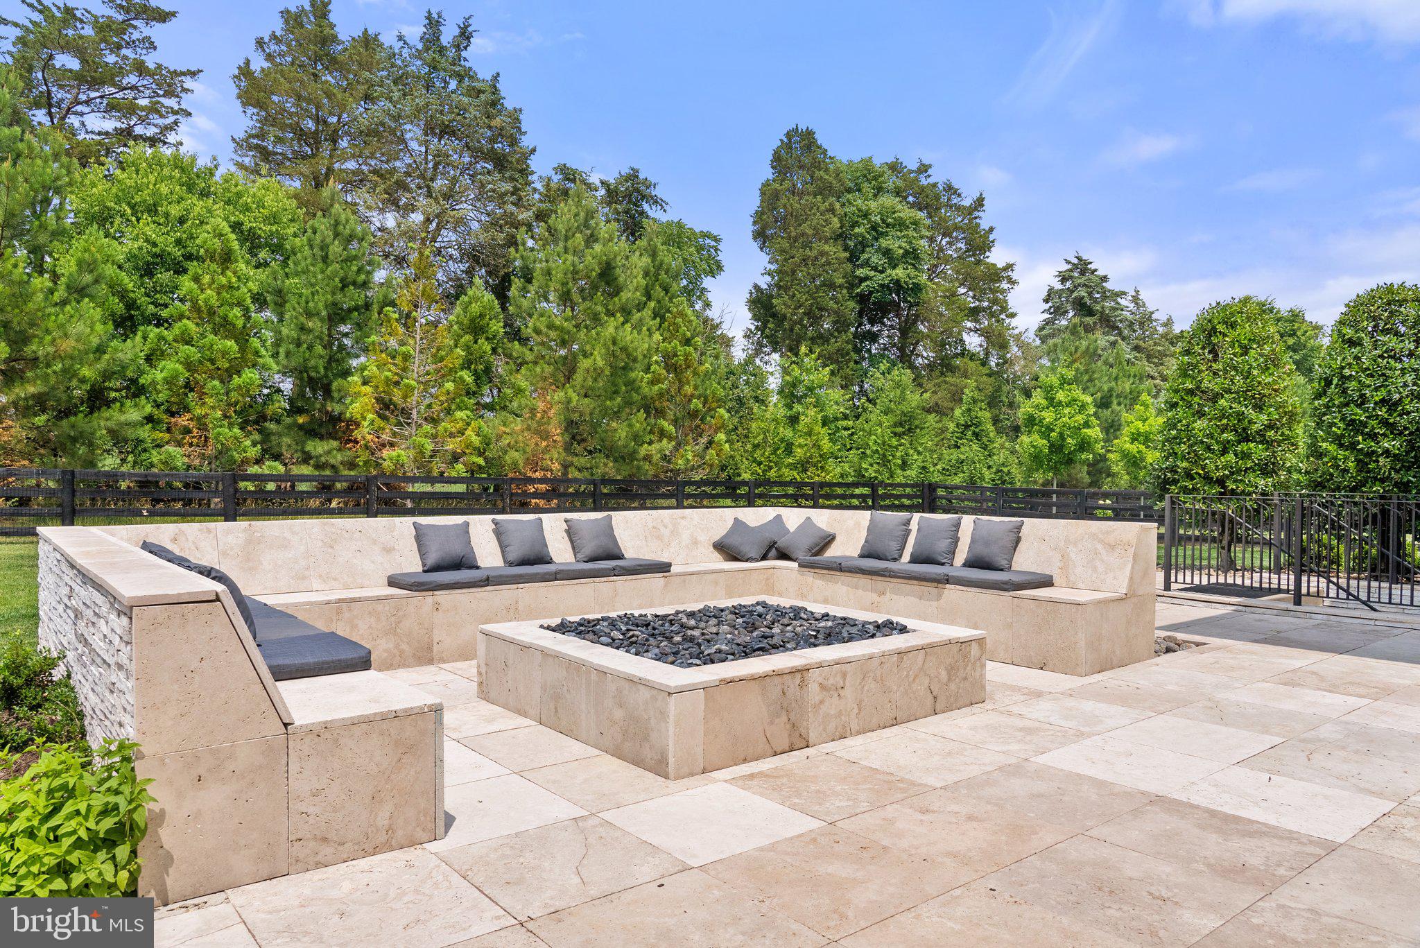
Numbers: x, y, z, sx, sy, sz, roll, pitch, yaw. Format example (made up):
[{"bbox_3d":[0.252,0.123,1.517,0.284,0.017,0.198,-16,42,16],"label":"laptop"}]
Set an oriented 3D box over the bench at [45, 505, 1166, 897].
[{"bbox_3d":[-0.597,0.808,6.231,6.036,0.910,4.216,0,0,-38],"label":"bench"}]

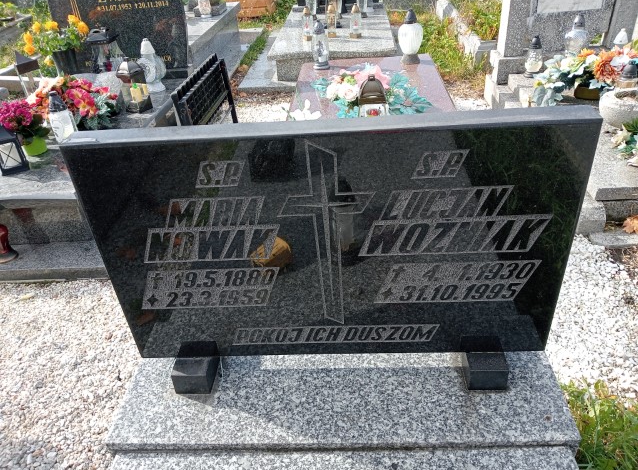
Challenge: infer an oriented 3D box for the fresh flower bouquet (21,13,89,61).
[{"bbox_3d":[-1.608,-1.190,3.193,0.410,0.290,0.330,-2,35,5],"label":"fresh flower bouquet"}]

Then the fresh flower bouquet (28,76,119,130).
[{"bbox_3d":[-1.432,-0.767,2.973,0.520,0.260,0.360,-2,34,5],"label":"fresh flower bouquet"}]

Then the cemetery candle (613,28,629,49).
[{"bbox_3d":[1.714,-1.064,2.970,0.130,0.280,0.130,-2,34,5],"label":"cemetery candle"}]

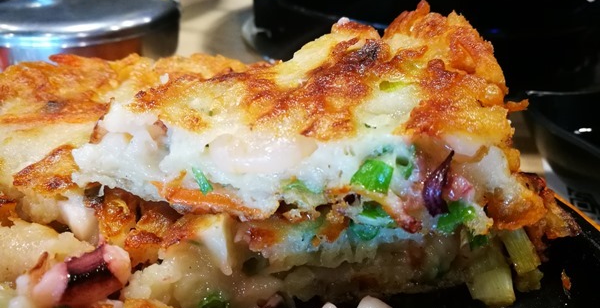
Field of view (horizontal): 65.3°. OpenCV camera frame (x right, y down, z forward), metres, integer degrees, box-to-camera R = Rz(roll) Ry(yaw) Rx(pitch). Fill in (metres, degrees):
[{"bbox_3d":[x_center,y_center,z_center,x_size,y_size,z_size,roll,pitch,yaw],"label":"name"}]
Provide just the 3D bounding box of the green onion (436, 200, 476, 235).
[{"bbox_3d":[0.052,0.021,0.156,0.013,0.011,0.009,0,28,0],"label":"green onion"}]

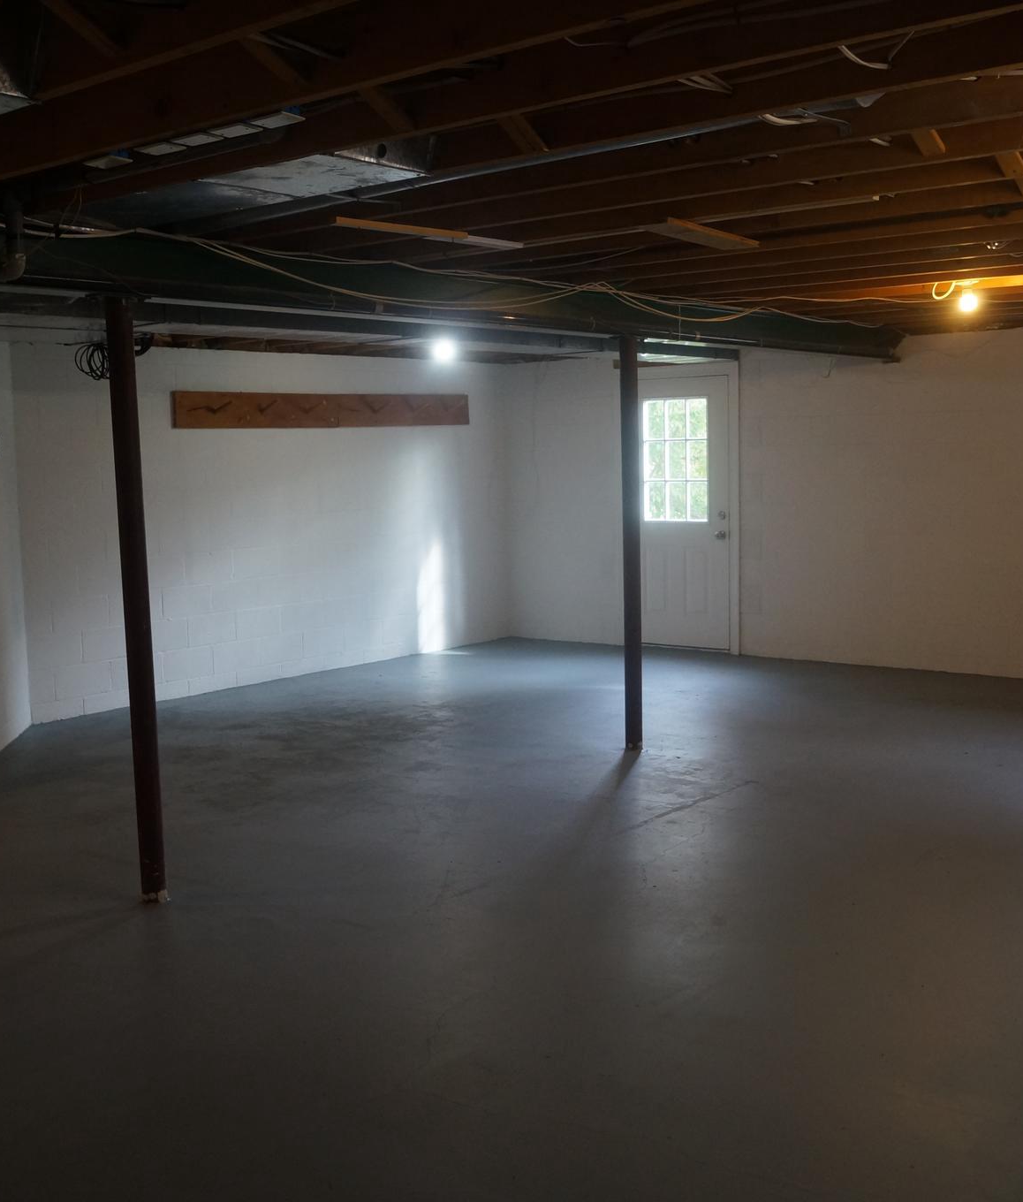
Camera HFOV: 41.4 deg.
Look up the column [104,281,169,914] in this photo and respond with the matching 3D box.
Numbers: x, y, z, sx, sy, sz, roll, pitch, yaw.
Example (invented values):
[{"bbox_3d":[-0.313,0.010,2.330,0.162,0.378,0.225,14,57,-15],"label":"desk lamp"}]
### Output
[{"bbox_3d":[-1.300,0.010,4.731,0.095,2.110,0.095,3,8,38],"label":"column"}]

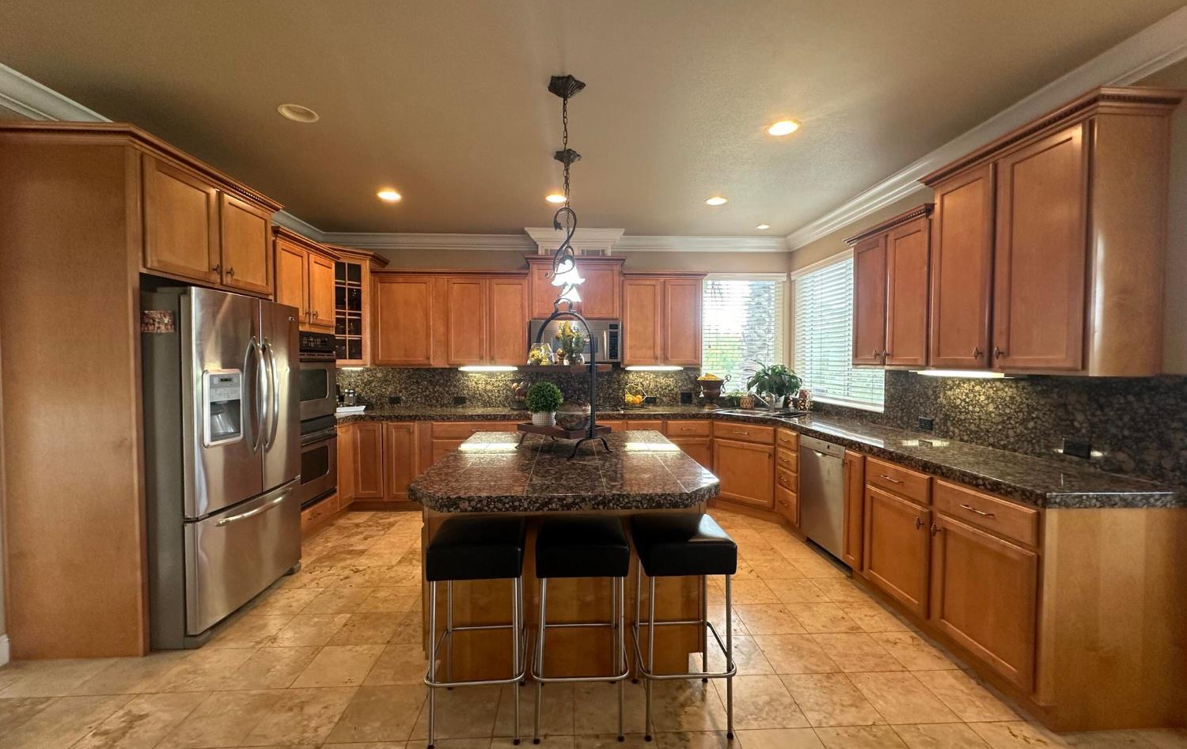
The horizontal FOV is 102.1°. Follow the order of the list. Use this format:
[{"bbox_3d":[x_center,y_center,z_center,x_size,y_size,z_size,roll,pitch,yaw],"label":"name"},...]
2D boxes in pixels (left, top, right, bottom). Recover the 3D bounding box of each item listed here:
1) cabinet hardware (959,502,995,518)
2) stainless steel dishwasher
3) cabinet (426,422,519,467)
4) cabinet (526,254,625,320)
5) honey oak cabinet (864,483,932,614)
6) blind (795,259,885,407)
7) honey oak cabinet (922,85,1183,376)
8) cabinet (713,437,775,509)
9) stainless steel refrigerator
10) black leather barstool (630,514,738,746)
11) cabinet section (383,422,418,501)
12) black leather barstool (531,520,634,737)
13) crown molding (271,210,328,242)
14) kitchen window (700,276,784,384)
[{"bbox_3d":[1.655,0.591,2.083,0.032,0.020,0.155,0,2,-3],"label":"cabinet hardware"},{"bbox_3d":[1.874,0.848,3.349,0.600,0.782,0.600,0,2,-3],"label":"stainless steel dishwasher"},{"bbox_3d":[-1.080,0.837,4.752,0.920,0.845,0.600,0,1,-2],"label":"cabinet"},{"bbox_3d":[-0.177,-0.853,4.862,0.935,0.615,0.390,0,1,-2],"label":"cabinet"},{"bbox_3d":[1.914,0.944,2.624,0.570,0.575,0.540,0,1,-2],"label":"honey oak cabinet"},{"bbox_3d":[2.161,-0.372,4.318,0.070,1.250,1.470,0,1,-2],"label":"blind"},{"bbox_3d":[2.091,-0.560,2.336,0.370,1.113,0.947,0,2,-3],"label":"honey oak cabinet"},{"bbox_3d":[1.480,0.867,4.411,0.570,0.540,0.500,1,2,42],"label":"cabinet"},{"bbox_3d":[-2.328,0.449,2.780,0.830,1.765,0.920,0,1,-2],"label":"stainless steel refrigerator"},{"bbox_3d":[0.354,0.980,1.934,0.334,0.738,0.370,0,2,-3],"label":"black leather barstool"},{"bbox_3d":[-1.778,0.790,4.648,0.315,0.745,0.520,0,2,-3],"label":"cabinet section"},{"bbox_3d":[-0.050,0.978,1.919,0.360,0.740,0.390,0,1,-2],"label":"black leather barstool"},{"bbox_3d":[-2.795,-1.386,4.594,0.115,0.135,0.820,0,2,-3],"label":"crown molding"},{"bbox_3d":[1.649,-0.438,5.215,0.925,1.295,0.110,0,2,-3],"label":"kitchen window"}]

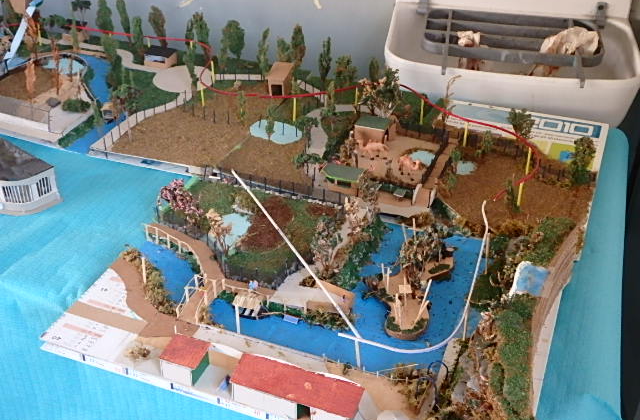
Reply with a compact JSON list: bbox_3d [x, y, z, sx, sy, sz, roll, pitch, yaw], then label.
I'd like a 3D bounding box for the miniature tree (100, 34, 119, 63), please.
[{"bbox_3d":[-0.468,-0.357,1.717,0.034,0.071,0.034,12,37,19],"label":"miniature tree"}]

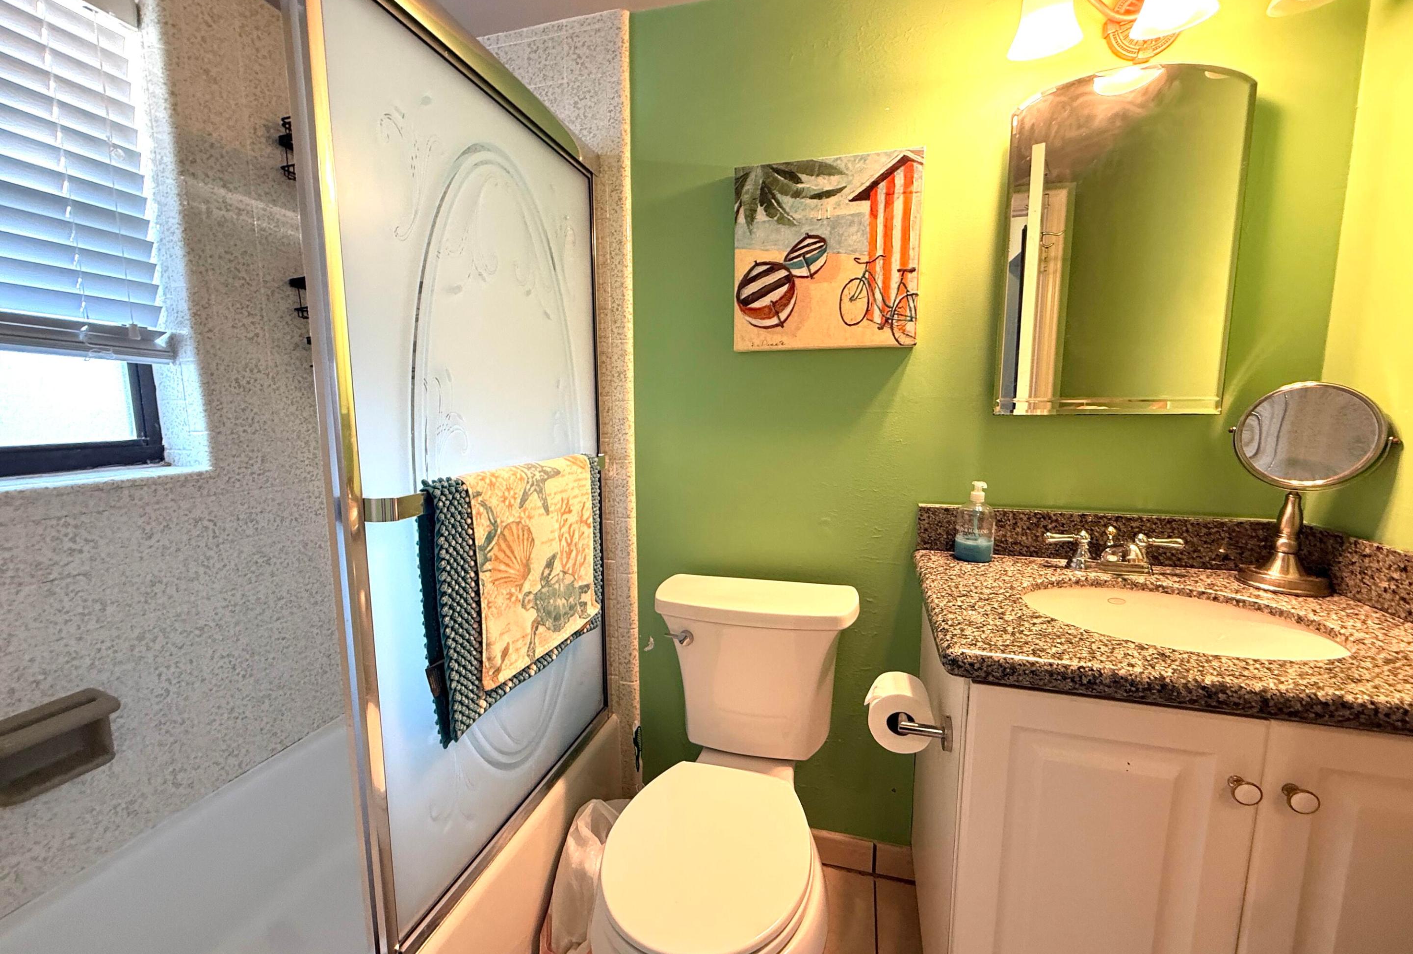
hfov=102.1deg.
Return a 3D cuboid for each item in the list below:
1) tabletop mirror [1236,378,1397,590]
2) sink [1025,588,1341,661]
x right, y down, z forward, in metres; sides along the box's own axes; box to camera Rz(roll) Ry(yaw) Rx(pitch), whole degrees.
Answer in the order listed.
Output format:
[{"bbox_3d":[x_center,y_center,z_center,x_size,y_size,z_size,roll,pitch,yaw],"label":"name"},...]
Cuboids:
[{"bbox_3d":[1.062,0.017,1.028,0.124,0.371,0.215,-5,9,-34],"label":"tabletop mirror"},{"bbox_3d":[0.738,0.312,0.924,0.430,0.160,0.350,2,8,15],"label":"sink"}]

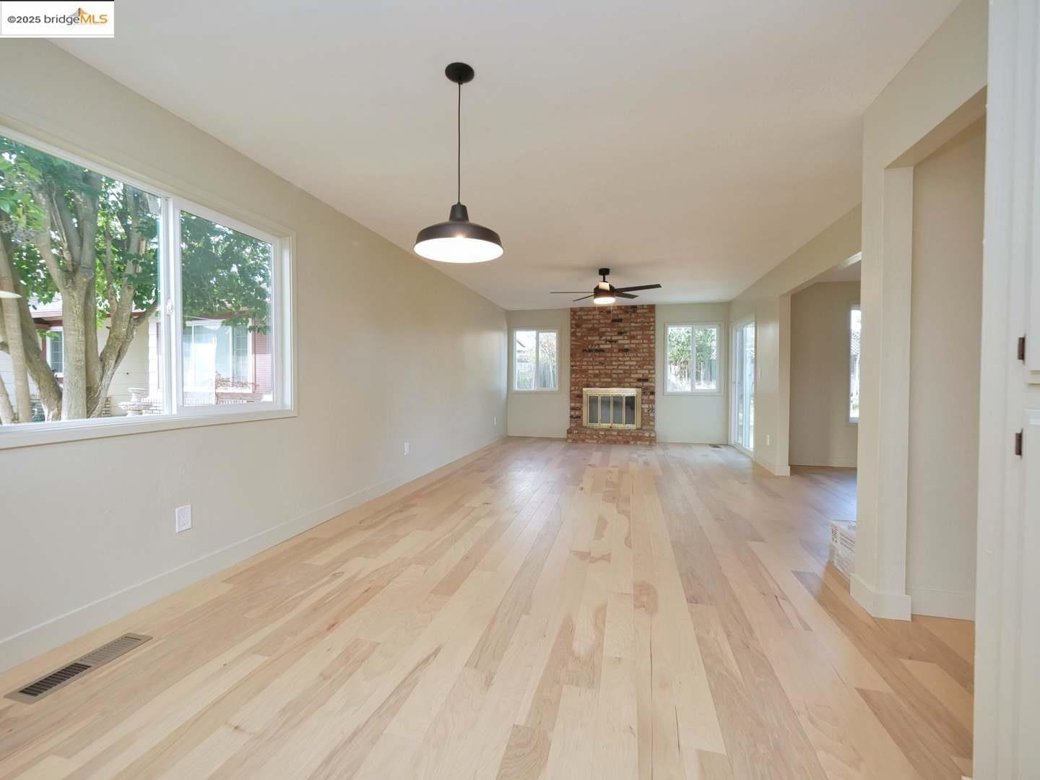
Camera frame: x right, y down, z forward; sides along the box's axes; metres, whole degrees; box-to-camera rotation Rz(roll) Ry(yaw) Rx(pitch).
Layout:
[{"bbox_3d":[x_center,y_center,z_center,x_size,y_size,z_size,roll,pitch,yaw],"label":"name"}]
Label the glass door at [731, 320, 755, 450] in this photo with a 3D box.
[{"bbox_3d":[3.409,-0.057,6.378,0.100,1.990,1.450,1,1,14],"label":"glass door"}]

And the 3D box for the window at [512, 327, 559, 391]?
[{"bbox_3d":[0.305,-0.572,8.031,0.890,1.210,0.100,1,1,14],"label":"window"}]

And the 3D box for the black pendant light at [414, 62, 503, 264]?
[{"bbox_3d":[-0.264,-1.001,1.845,0.390,0.775,0.390,0,1,0],"label":"black pendant light"}]

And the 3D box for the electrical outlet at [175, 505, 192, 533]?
[{"bbox_3d":[-1.759,0.677,2.206,0.010,0.124,0.077,1,1,14],"label":"electrical outlet"}]

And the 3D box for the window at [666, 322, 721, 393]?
[{"bbox_3d":[3.004,-0.543,7.346,0.900,1.210,0.100,1,1,14],"label":"window"}]

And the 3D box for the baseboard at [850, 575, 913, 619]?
[{"bbox_3d":[1.737,0.999,2.033,0.147,0.102,0.215,1,1,14],"label":"baseboard"}]

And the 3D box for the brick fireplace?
[{"bbox_3d":[1.606,-0.295,7.377,1.520,2.430,0.600,1,1,14],"label":"brick fireplace"}]

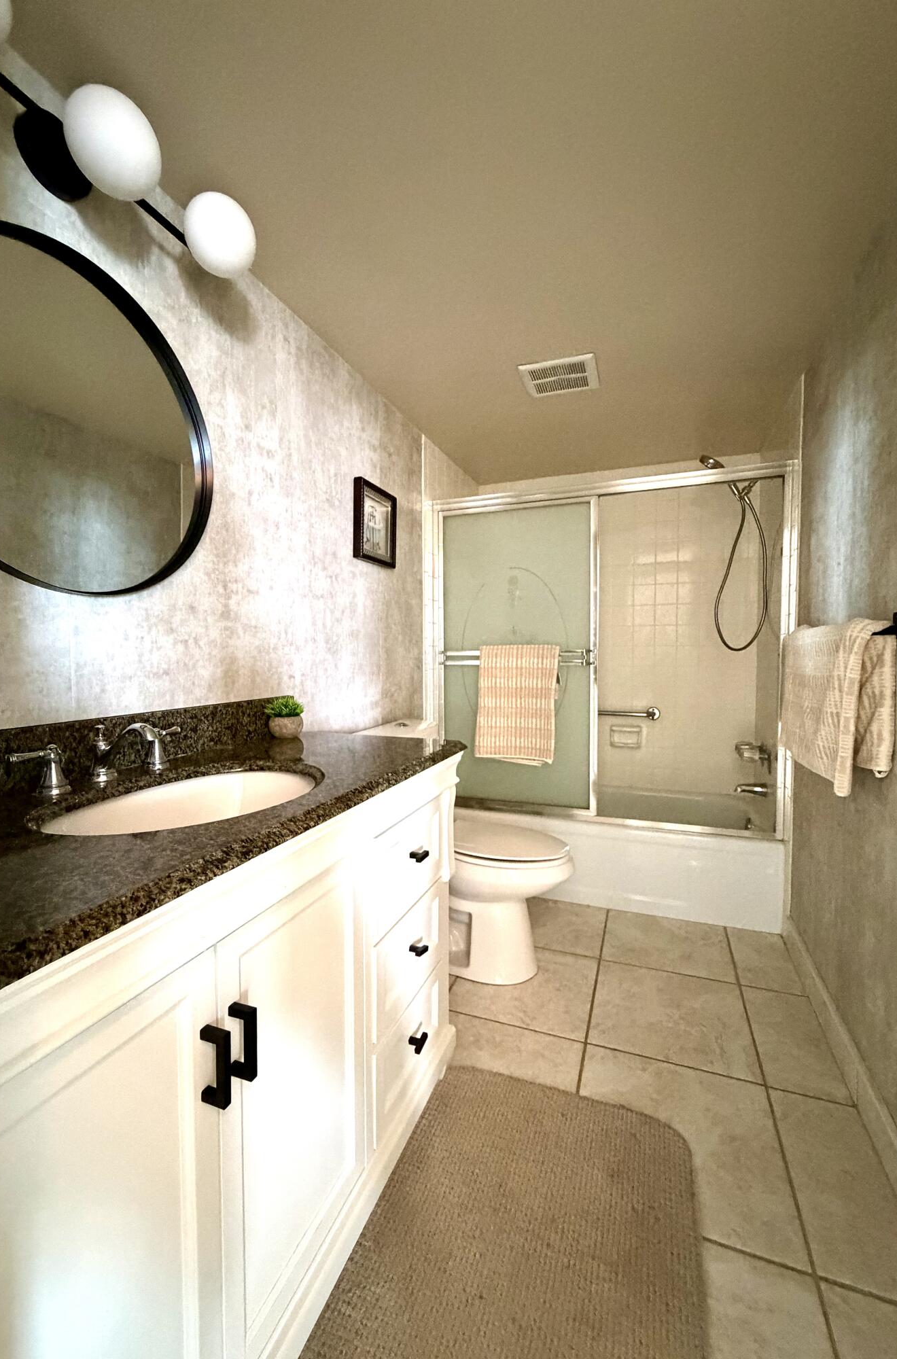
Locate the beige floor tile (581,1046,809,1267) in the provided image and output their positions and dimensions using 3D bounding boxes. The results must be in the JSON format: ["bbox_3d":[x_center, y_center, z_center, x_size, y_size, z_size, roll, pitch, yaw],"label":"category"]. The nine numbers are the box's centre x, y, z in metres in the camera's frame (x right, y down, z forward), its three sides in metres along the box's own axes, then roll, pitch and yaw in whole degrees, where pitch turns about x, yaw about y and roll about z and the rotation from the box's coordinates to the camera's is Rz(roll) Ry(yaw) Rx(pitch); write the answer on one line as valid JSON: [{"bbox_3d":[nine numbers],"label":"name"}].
[{"bbox_3d":[0.519,1.044,1.260,0.442,0.010,0.445,1,3,20],"label":"beige floor tile"}]

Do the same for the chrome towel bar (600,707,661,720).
[{"bbox_3d":[0.853,0.186,3.019,0.580,0.075,0.080,1,3,20],"label":"chrome towel bar"}]

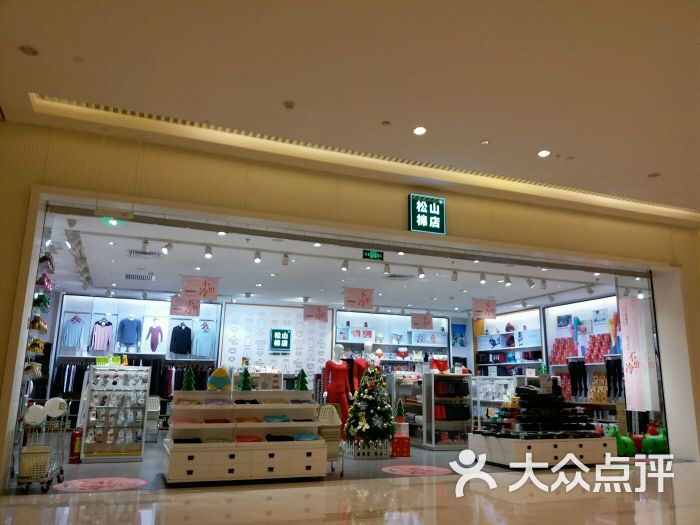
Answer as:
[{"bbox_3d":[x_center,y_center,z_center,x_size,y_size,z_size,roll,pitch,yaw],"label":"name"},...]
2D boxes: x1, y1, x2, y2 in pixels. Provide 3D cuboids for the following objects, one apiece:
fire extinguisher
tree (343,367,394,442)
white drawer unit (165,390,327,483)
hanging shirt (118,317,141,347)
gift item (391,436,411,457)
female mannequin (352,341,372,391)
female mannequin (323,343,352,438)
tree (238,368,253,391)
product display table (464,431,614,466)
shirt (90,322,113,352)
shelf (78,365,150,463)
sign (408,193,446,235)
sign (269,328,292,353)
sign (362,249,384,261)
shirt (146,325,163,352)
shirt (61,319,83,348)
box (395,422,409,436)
[{"bbox_3d":[-4.183,2.813,8.696,0.170,0.530,0.160,11,-16,-38],"label":"fire extinguisher"},{"bbox_3d":[0.370,2.718,10.398,1.000,1.500,1.000,1,-12,0],"label":"tree"},{"bbox_3d":[-1.431,2.329,7.688,1.984,1.129,1.139,6,-13,-21],"label":"white drawer unit"},{"bbox_3d":[-5.137,1.638,13.258,0.524,0.650,0.218,6,-13,-21],"label":"hanging shirt"},{"bbox_3d":[0.863,3.341,10.300,0.340,0.335,0.330,5,-13,-18],"label":"gift item"},{"bbox_3d":[0.323,2.438,10.512,0.460,1.863,0.315,6,-13,-21],"label":"female mannequin"},{"bbox_3d":[-0.205,2.466,10.560,0.460,1.857,0.315,6,-13,-21],"label":"female mannequin"},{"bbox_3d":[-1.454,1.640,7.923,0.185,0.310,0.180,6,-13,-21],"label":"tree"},{"bbox_3d":[2.979,2.903,8.831,1.912,0.417,1.113,6,-13,-21],"label":"product display table"},{"bbox_3d":[-5.710,1.711,13.014,0.464,0.705,0.145,6,-13,-21],"label":"shirt"},{"bbox_3d":[-3.459,2.242,8.408,0.806,1.307,0.545,6,-13,-21],"label":"shelf"},{"bbox_3d":[1.183,-0.721,8.686,0.590,0.580,0.110,6,-13,-21],"label":"sign"},{"bbox_3d":[-1.835,2.087,15.127,0.520,0.520,0.090,6,-13,-21],"label":"sign"},{"bbox_3d":[0.366,-0.111,8.744,0.360,0.145,0.040,6,-13,-21],"label":"sign"},{"bbox_3d":[-4.640,1.801,13.424,0.370,0.657,0.145,6,-13,-21],"label":"shirt"},{"bbox_3d":[-6.665,1.675,13.550,0.470,0.680,0.130,6,-13,-21],"label":"shirt"},{"bbox_3d":[0.796,2.744,9.321,0.262,0.216,0.254,6,-13,-21],"label":"box"}]

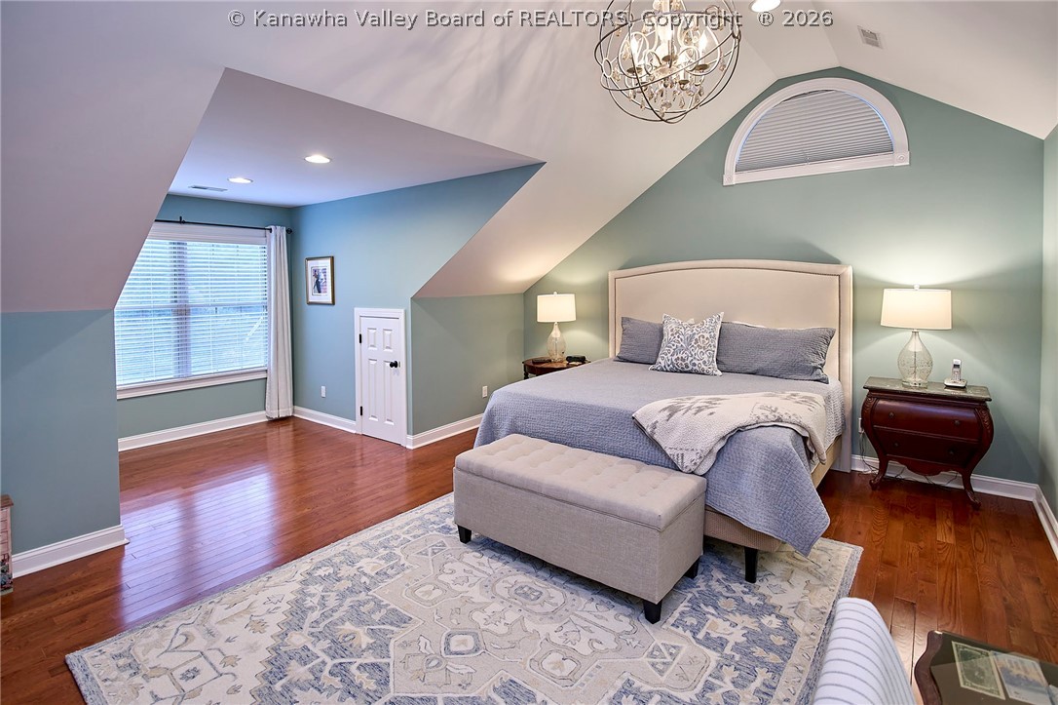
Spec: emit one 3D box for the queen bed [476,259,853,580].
[{"bbox_3d":[1.050,0.130,3.598,2.080,1.630,2.120,5,9,39],"label":"queen bed"}]

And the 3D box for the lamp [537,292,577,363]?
[{"bbox_3d":[0.296,-0.262,5.075,0.390,0.700,0.390,-1,7,0],"label":"lamp"}]

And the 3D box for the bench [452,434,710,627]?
[{"bbox_3d":[0.231,0.842,2.656,1.200,0.470,0.510,5,9,39],"label":"bench"}]

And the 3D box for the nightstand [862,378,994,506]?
[{"bbox_3d":[2.680,0.586,3.385,0.660,0.720,0.440,5,9,39],"label":"nightstand"}]

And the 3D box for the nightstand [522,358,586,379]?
[{"bbox_3d":[0.282,0.422,5.011,0.660,0.650,0.620,5,9,39],"label":"nightstand"}]

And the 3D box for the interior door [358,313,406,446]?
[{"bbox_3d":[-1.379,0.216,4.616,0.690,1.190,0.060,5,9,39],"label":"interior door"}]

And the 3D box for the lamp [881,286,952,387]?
[{"bbox_3d":[2.669,-0.117,3.442,0.400,0.700,0.400,5,9,39],"label":"lamp"}]

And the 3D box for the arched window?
[{"bbox_3d":[2.233,-1.793,4.007,1.310,0.760,0.090,5,9,39],"label":"arched window"}]

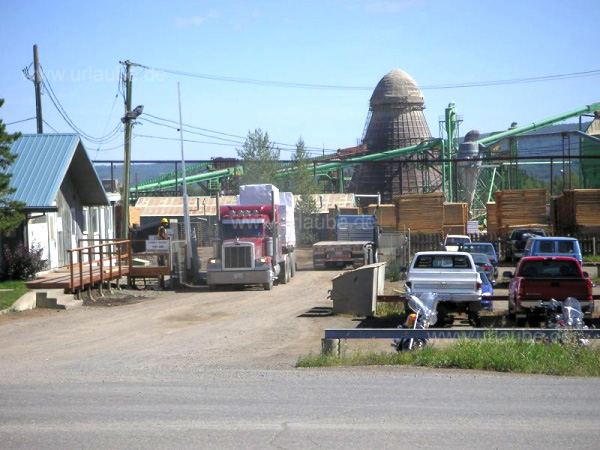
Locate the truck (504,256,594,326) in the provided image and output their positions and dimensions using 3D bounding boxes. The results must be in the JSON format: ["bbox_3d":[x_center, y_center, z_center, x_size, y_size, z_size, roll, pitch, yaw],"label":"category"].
[{"bbox_3d":[6.920,1.825,53.500,2.000,1.870,5.600,0,1,3],"label":"truck"}]

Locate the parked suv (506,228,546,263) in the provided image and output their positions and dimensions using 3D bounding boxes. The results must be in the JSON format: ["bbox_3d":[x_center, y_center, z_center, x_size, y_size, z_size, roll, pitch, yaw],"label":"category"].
[{"bbox_3d":[12.400,1.160,105.700,1.950,1.870,4.900,0,1,3],"label":"parked suv"}]

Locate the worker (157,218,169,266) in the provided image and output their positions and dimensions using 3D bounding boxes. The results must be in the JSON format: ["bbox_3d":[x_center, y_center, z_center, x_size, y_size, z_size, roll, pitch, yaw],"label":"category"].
[{"bbox_3d":[-5.380,0.690,75.500,0.480,1.870,0.550,0,1,-3],"label":"worker"}]

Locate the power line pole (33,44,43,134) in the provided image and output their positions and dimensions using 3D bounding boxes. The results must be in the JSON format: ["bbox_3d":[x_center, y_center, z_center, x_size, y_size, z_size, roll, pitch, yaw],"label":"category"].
[{"bbox_3d":[-10.782,-2.555,80.000,0.320,9.860,0.320,-2,0,0],"label":"power line pole"}]

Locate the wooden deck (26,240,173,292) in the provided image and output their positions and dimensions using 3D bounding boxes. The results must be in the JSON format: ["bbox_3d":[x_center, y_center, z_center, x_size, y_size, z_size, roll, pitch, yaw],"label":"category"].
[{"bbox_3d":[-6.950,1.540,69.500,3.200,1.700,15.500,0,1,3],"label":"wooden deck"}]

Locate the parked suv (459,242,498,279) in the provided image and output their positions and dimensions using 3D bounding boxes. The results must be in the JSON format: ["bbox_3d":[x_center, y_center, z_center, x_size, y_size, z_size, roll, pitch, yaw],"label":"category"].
[{"bbox_3d":[7.980,1.530,86.500,1.780,1.660,4.400,0,1,4],"label":"parked suv"}]

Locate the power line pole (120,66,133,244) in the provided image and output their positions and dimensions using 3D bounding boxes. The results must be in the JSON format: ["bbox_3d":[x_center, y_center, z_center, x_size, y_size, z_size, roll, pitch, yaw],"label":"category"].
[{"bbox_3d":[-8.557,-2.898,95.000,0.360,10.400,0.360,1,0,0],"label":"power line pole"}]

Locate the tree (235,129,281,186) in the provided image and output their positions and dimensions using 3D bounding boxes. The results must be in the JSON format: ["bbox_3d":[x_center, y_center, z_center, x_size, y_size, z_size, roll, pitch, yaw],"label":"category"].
[{"bbox_3d":[-3.130,-2.850,145.000,3.400,8.850,3.400,0,1,0],"label":"tree"}]

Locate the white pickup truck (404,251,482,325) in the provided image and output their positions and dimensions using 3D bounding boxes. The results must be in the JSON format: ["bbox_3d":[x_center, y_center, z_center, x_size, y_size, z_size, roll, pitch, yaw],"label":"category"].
[{"bbox_3d":[4.088,1.770,54.900,2.000,2.000,5.300,0,1,3],"label":"white pickup truck"}]

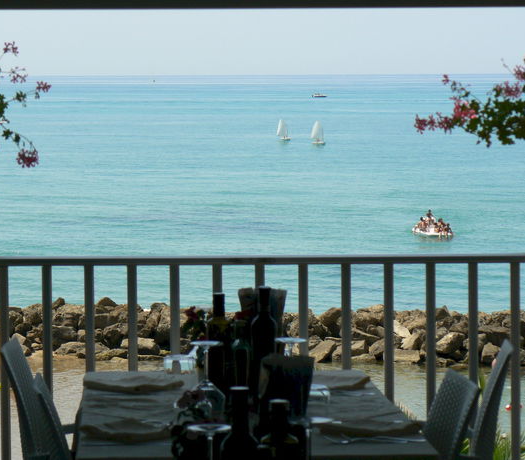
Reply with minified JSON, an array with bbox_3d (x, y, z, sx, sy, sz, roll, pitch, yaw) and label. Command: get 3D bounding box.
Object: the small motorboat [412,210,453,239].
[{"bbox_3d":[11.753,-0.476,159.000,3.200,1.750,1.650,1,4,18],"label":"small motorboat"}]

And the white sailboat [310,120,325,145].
[{"bbox_3d":[8.388,-14.751,348.000,2.450,3.450,1.300,1,4,22],"label":"white sailboat"}]

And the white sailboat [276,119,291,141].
[{"bbox_3d":[3.455,-16.037,370.000,2.400,3.250,1.300,2,4,28],"label":"white sailboat"}]

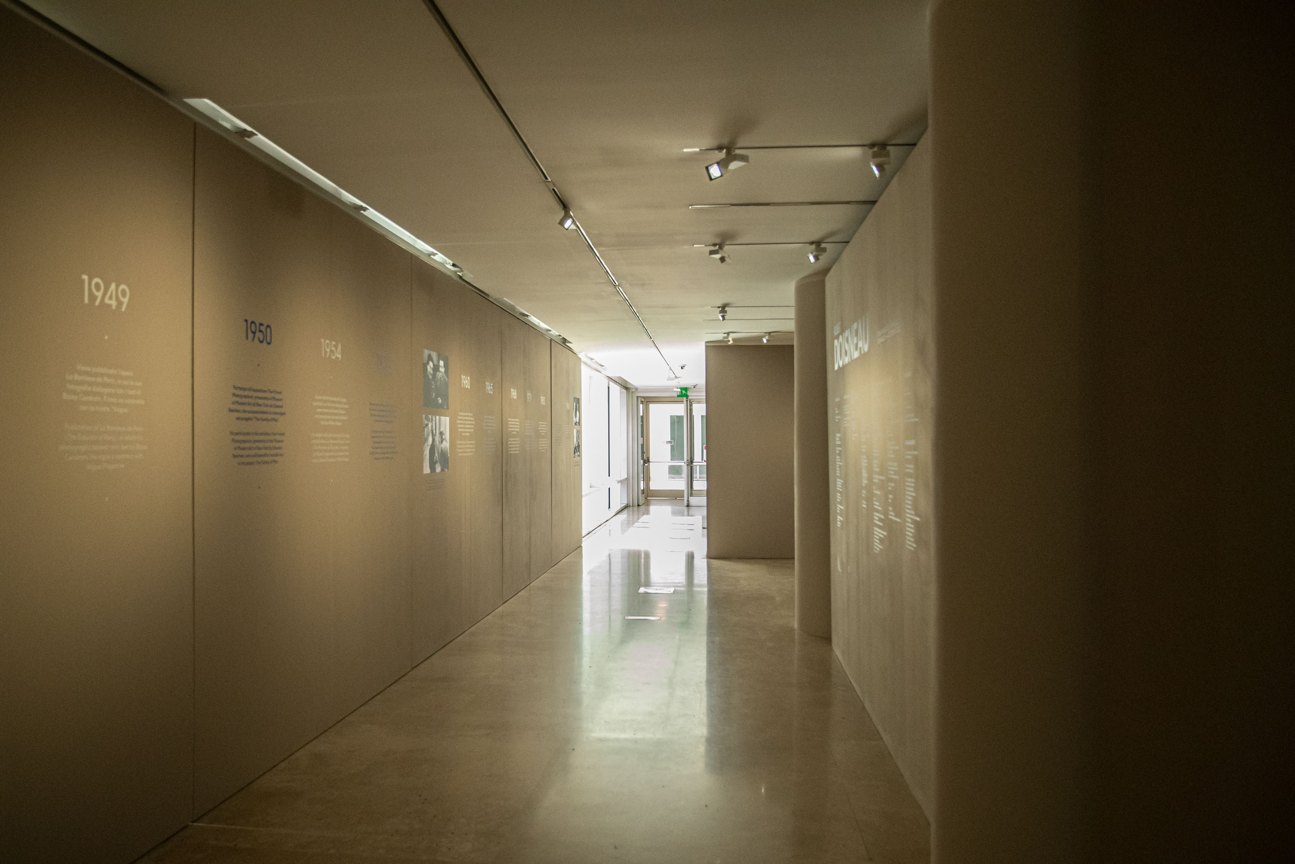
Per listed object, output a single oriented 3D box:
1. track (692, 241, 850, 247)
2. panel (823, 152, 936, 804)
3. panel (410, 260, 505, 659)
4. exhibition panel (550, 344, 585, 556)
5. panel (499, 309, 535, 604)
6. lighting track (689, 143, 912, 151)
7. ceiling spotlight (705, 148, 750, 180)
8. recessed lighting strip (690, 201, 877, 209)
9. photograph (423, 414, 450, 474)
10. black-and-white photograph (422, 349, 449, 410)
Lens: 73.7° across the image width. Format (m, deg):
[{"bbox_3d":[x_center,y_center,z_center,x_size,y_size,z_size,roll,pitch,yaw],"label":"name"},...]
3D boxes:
[{"bbox_3d":[0.812,-1.245,5.733,1.040,0.030,0.035,0,-1,5],"label":"track"},{"bbox_3d":[1.283,0.179,4.847,0.060,2.827,3.557,0,-1,5],"label":"panel"},{"bbox_3d":[-1.541,0.218,7.155,0.060,2.855,2.479,0,-1,5],"label":"panel"},{"bbox_3d":[-1.131,0.296,12.025,0.060,2.855,2.411,0,-1,5],"label":"exhibition panel"},{"bbox_3d":[-1.383,0.248,9.037,0.060,2.855,1.307,0,-1,5],"label":"panel"},{"bbox_3d":[0.681,-1.275,3.868,1.041,0.030,0.035,0,-1,5],"label":"lighting track"},{"bbox_3d":[0.355,-1.187,3.833,0.130,0.135,0.170,-1,-1,36],"label":"ceiling spotlight"},{"bbox_3d":[0.748,-1.260,4.793,1.031,0.040,0.065,0,-1,5],"label":"recessed lighting strip"},{"bbox_3d":[-1.565,0.094,6.447,0.015,0.419,0.572,0,-1,5],"label":"photograph"},{"bbox_3d":[-1.567,-0.382,6.454,0.015,0.413,0.572,0,-1,5],"label":"black-and-white photograph"}]

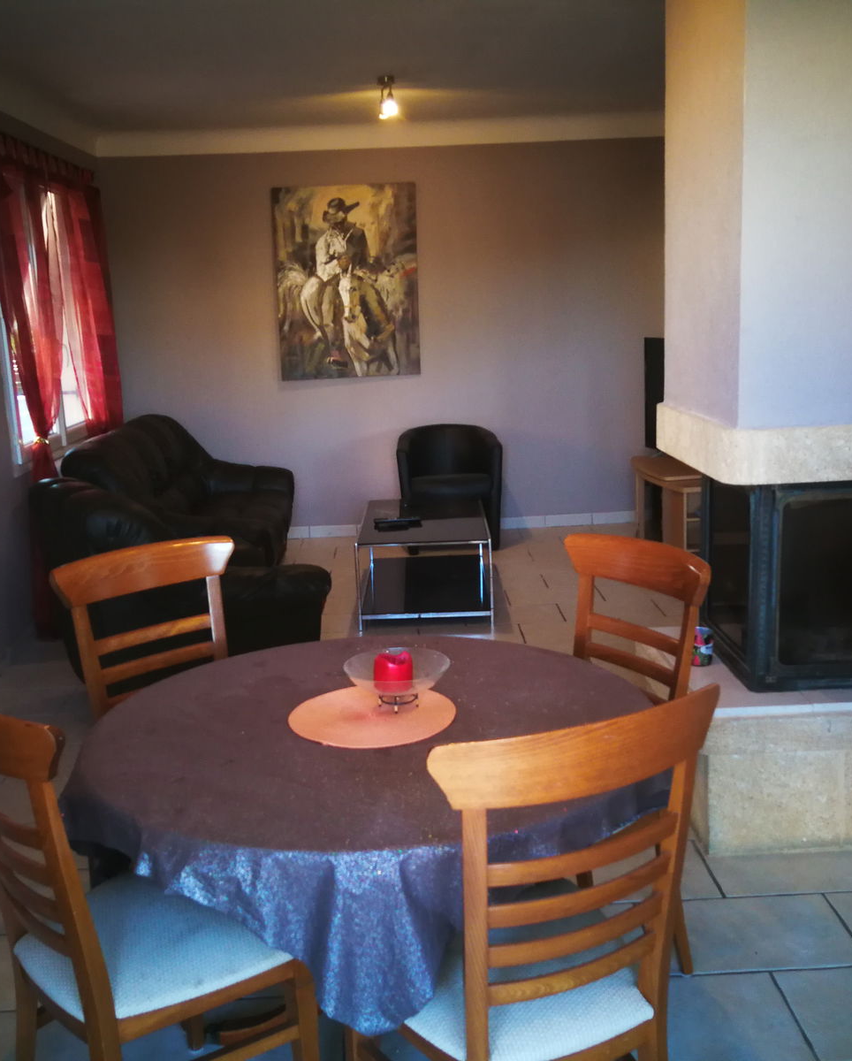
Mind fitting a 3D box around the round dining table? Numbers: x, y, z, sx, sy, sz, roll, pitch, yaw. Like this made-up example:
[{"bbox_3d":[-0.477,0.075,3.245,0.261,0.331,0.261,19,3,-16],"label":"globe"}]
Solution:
[{"bbox_3d":[-0.100,0.741,2.211,1.059,0.765,1.059,-2,12,0],"label":"round dining table"}]

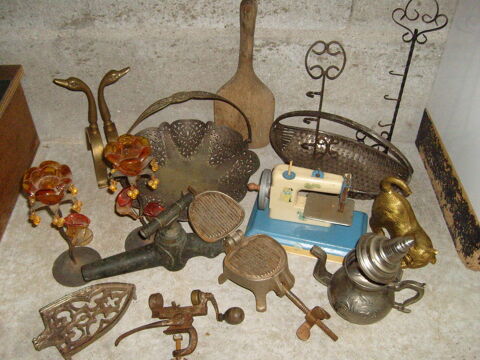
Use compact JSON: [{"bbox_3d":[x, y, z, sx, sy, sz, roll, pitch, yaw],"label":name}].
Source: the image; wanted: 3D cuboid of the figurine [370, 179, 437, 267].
[{"bbox_3d":[0.313,0.079,0.906,0.065,0.140,0.155,-21,46,-23],"label":"figurine"}]

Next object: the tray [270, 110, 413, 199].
[{"bbox_3d":[0.213,-0.070,1.056,0.325,0.165,0.175,20,45,21],"label":"tray"}]

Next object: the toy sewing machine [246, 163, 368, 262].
[{"bbox_3d":[0.129,0.048,0.930,0.225,0.150,0.125,11,42,11],"label":"toy sewing machine"}]

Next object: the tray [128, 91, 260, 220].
[{"bbox_3d":[-0.087,-0.060,1.009,0.275,0.205,0.275,1,41,0],"label":"tray"}]

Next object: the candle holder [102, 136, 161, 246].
[{"bbox_3d":[-0.185,0.028,0.882,0.108,0.235,0.108,1,41,0],"label":"candle holder"}]

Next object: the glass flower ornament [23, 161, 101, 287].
[{"bbox_3d":[-0.301,0.074,0.831,0.110,0.230,0.110,1,41,0],"label":"glass flower ornament"}]

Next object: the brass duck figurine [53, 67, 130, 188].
[{"bbox_3d":[-0.270,-0.097,0.994,0.150,0.275,0.080,1,41,0],"label":"brass duck figurine"}]

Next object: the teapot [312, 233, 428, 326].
[{"bbox_3d":[0.203,0.161,0.779,0.190,0.180,0.120,15,43,16],"label":"teapot"}]

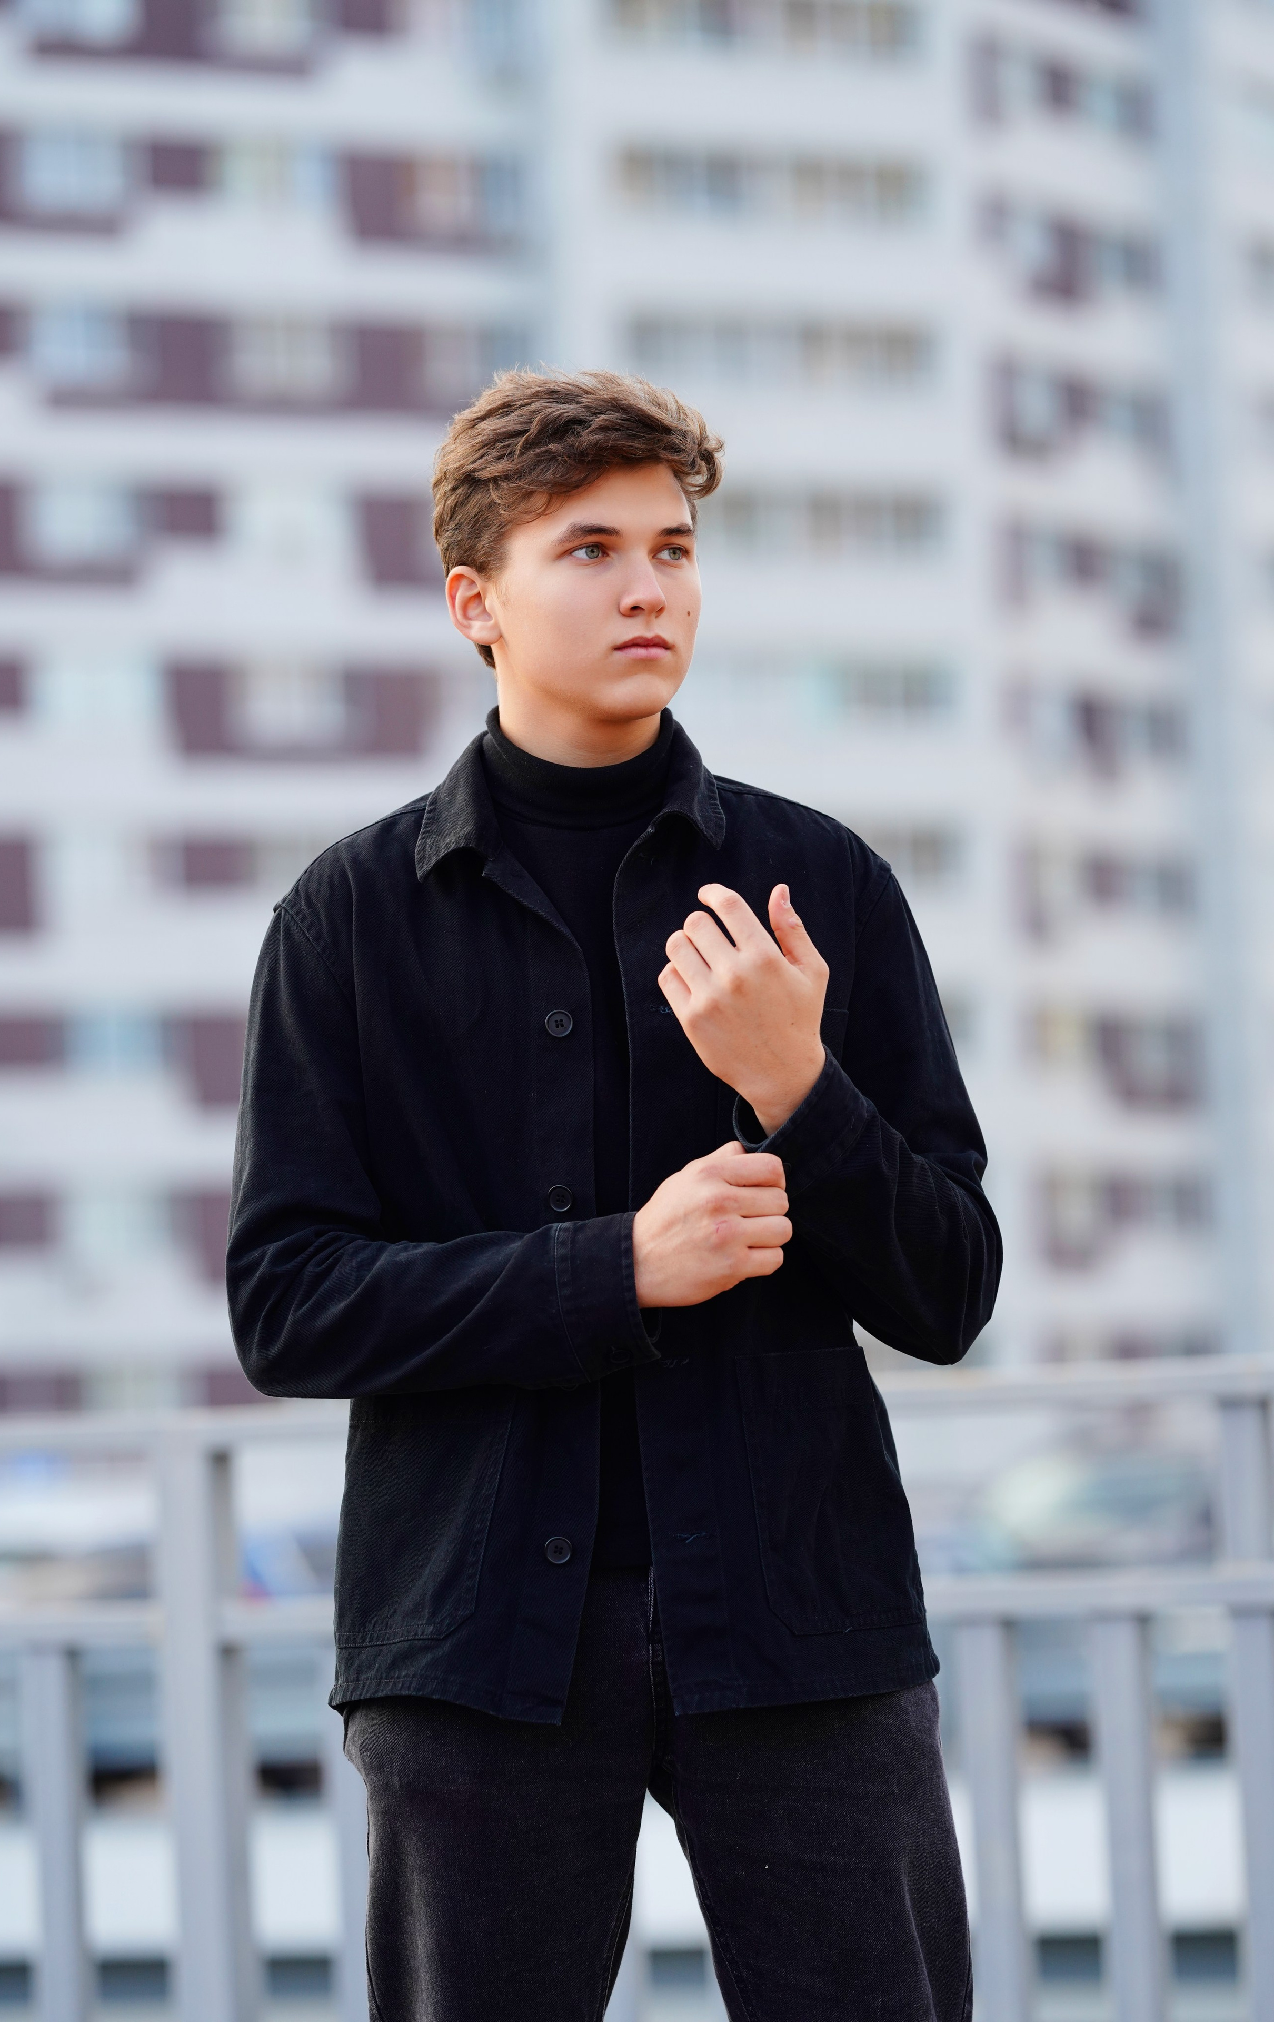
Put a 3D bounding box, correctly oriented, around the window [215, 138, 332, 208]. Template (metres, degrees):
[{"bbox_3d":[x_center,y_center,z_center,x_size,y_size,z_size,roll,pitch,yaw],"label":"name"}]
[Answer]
[{"bbox_3d":[-5.923,-13.689,124.085,2.084,1.107,0.200,0,-5,-28],"label":"window"}]

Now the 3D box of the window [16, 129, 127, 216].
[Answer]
[{"bbox_3d":[-9.128,-13.508,122.331,2.025,1.376,0.200,0,-5,-28],"label":"window"}]

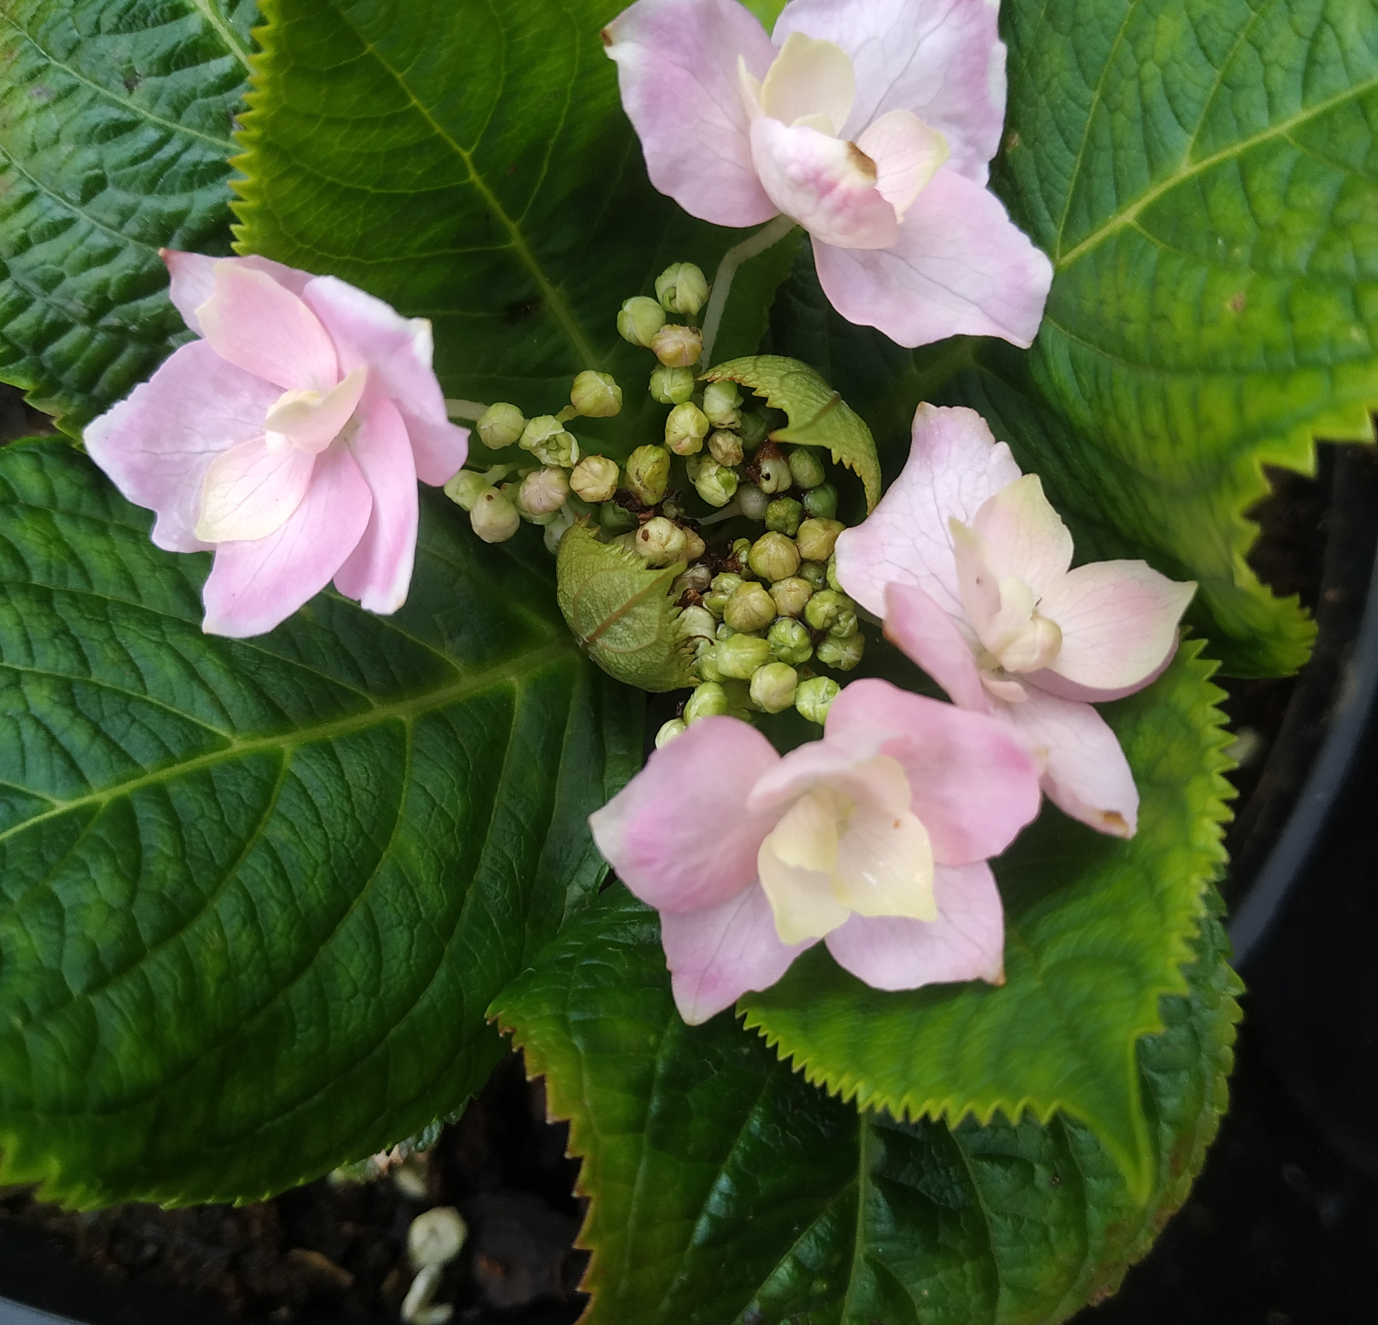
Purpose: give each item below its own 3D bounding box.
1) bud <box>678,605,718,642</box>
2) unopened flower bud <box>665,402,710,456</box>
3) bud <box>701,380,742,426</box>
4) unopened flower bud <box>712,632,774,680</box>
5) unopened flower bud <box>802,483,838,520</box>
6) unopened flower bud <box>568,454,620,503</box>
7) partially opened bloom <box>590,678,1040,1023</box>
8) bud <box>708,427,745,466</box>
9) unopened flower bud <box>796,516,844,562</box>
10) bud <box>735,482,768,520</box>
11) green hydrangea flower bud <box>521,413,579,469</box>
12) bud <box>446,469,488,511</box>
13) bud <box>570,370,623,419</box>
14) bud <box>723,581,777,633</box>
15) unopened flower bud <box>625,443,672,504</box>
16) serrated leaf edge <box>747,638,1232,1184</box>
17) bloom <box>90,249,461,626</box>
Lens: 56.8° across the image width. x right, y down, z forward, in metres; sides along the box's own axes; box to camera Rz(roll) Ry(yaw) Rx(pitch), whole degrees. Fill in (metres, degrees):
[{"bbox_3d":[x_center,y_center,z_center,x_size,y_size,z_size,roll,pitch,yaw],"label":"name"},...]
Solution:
[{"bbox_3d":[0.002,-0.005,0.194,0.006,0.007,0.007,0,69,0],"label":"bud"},{"bbox_3d":[0.000,-0.030,0.164,0.006,0.006,0.007,1,81,-3],"label":"unopened flower bud"},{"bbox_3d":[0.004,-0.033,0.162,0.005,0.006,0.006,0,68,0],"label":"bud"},{"bbox_3d":[0.007,-0.001,0.165,0.008,0.006,0.006,1,81,-3],"label":"unopened flower bud"},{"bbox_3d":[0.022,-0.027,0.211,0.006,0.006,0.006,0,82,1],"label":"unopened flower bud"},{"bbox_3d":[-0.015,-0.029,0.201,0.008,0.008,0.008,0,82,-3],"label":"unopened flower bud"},{"bbox_3d":[0.015,0.023,0.155,0.053,0.024,0.043,1,105,3],"label":"partially opened bloom"},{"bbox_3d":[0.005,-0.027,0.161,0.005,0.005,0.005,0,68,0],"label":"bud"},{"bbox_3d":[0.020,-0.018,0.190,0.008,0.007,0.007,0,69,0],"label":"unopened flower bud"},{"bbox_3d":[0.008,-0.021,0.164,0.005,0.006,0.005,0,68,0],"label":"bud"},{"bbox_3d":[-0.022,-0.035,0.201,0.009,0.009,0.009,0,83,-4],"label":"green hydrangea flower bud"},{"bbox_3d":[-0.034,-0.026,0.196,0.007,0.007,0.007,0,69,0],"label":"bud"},{"bbox_3d":[-0.012,-0.034,0.164,0.007,0.006,0.006,1,81,-3],"label":"bud"},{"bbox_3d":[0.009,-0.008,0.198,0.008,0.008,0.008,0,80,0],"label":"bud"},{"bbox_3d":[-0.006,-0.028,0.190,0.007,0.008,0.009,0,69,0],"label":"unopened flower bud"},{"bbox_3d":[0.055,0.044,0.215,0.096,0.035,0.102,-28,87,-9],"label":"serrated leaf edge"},{"bbox_3d":[-0.051,-0.027,0.157,0.046,0.022,0.046,0,90,9],"label":"bloom"}]

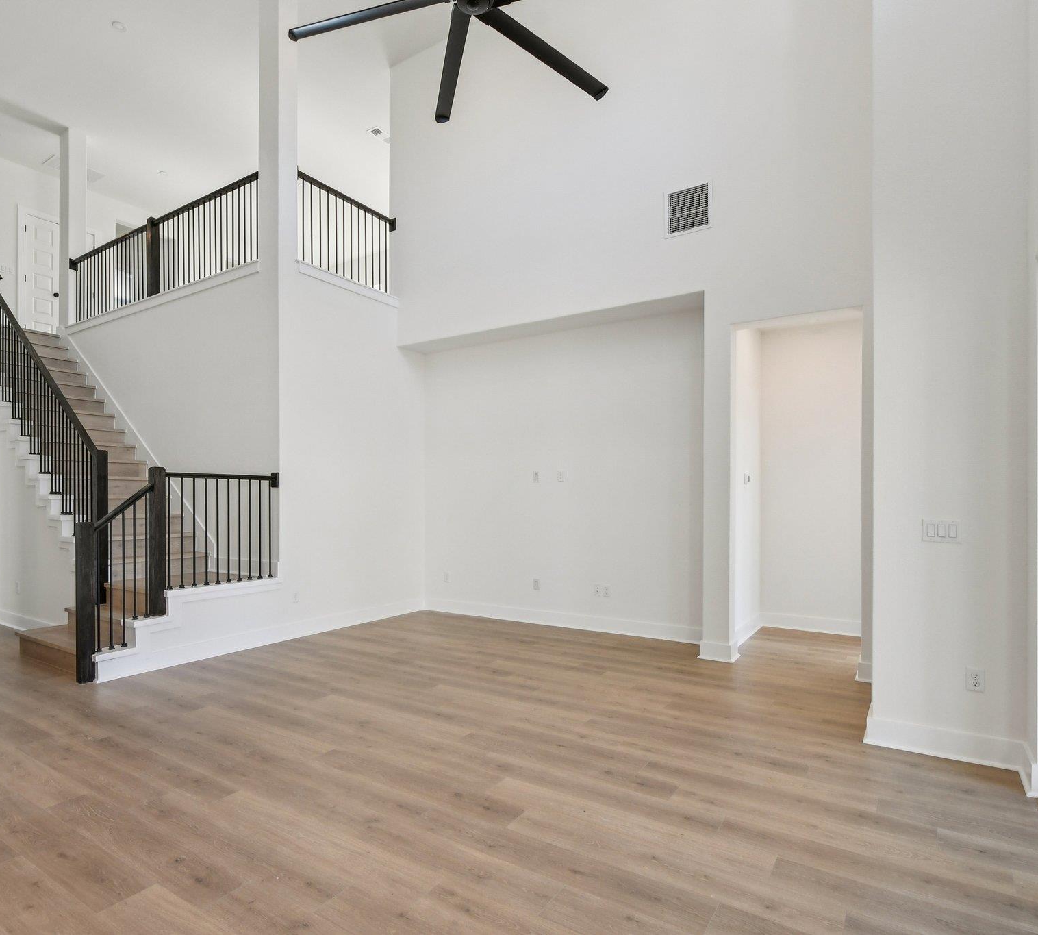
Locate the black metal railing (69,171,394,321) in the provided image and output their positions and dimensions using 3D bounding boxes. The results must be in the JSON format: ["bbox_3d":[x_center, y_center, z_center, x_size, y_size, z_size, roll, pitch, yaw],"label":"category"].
[{"bbox_3d":[-3.598,-2.281,7.021,4.200,0.860,1.450,-1,-2,32],"label":"black metal railing"}]

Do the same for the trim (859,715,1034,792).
[{"bbox_3d":[2.047,1.390,2.849,0.650,0.142,0.280,-1,-2,31],"label":"trim"}]

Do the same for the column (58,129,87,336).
[{"bbox_3d":[-5.815,-3.099,7.630,0.250,2.640,0.210,-1,-2,32],"label":"column"}]

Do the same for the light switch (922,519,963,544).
[{"bbox_3d":[2.157,0.327,2.977,0.163,0.116,0.012,-1,-2,31],"label":"light switch"}]

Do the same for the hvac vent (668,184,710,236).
[{"bbox_3d":[1.410,-2.139,4.851,0.395,0.405,0.025,-1,-2,31],"label":"hvac vent"}]

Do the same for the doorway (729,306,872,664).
[{"bbox_3d":[2.123,0.201,4.497,0.934,2.690,0.140,-1,-2,31],"label":"doorway"}]

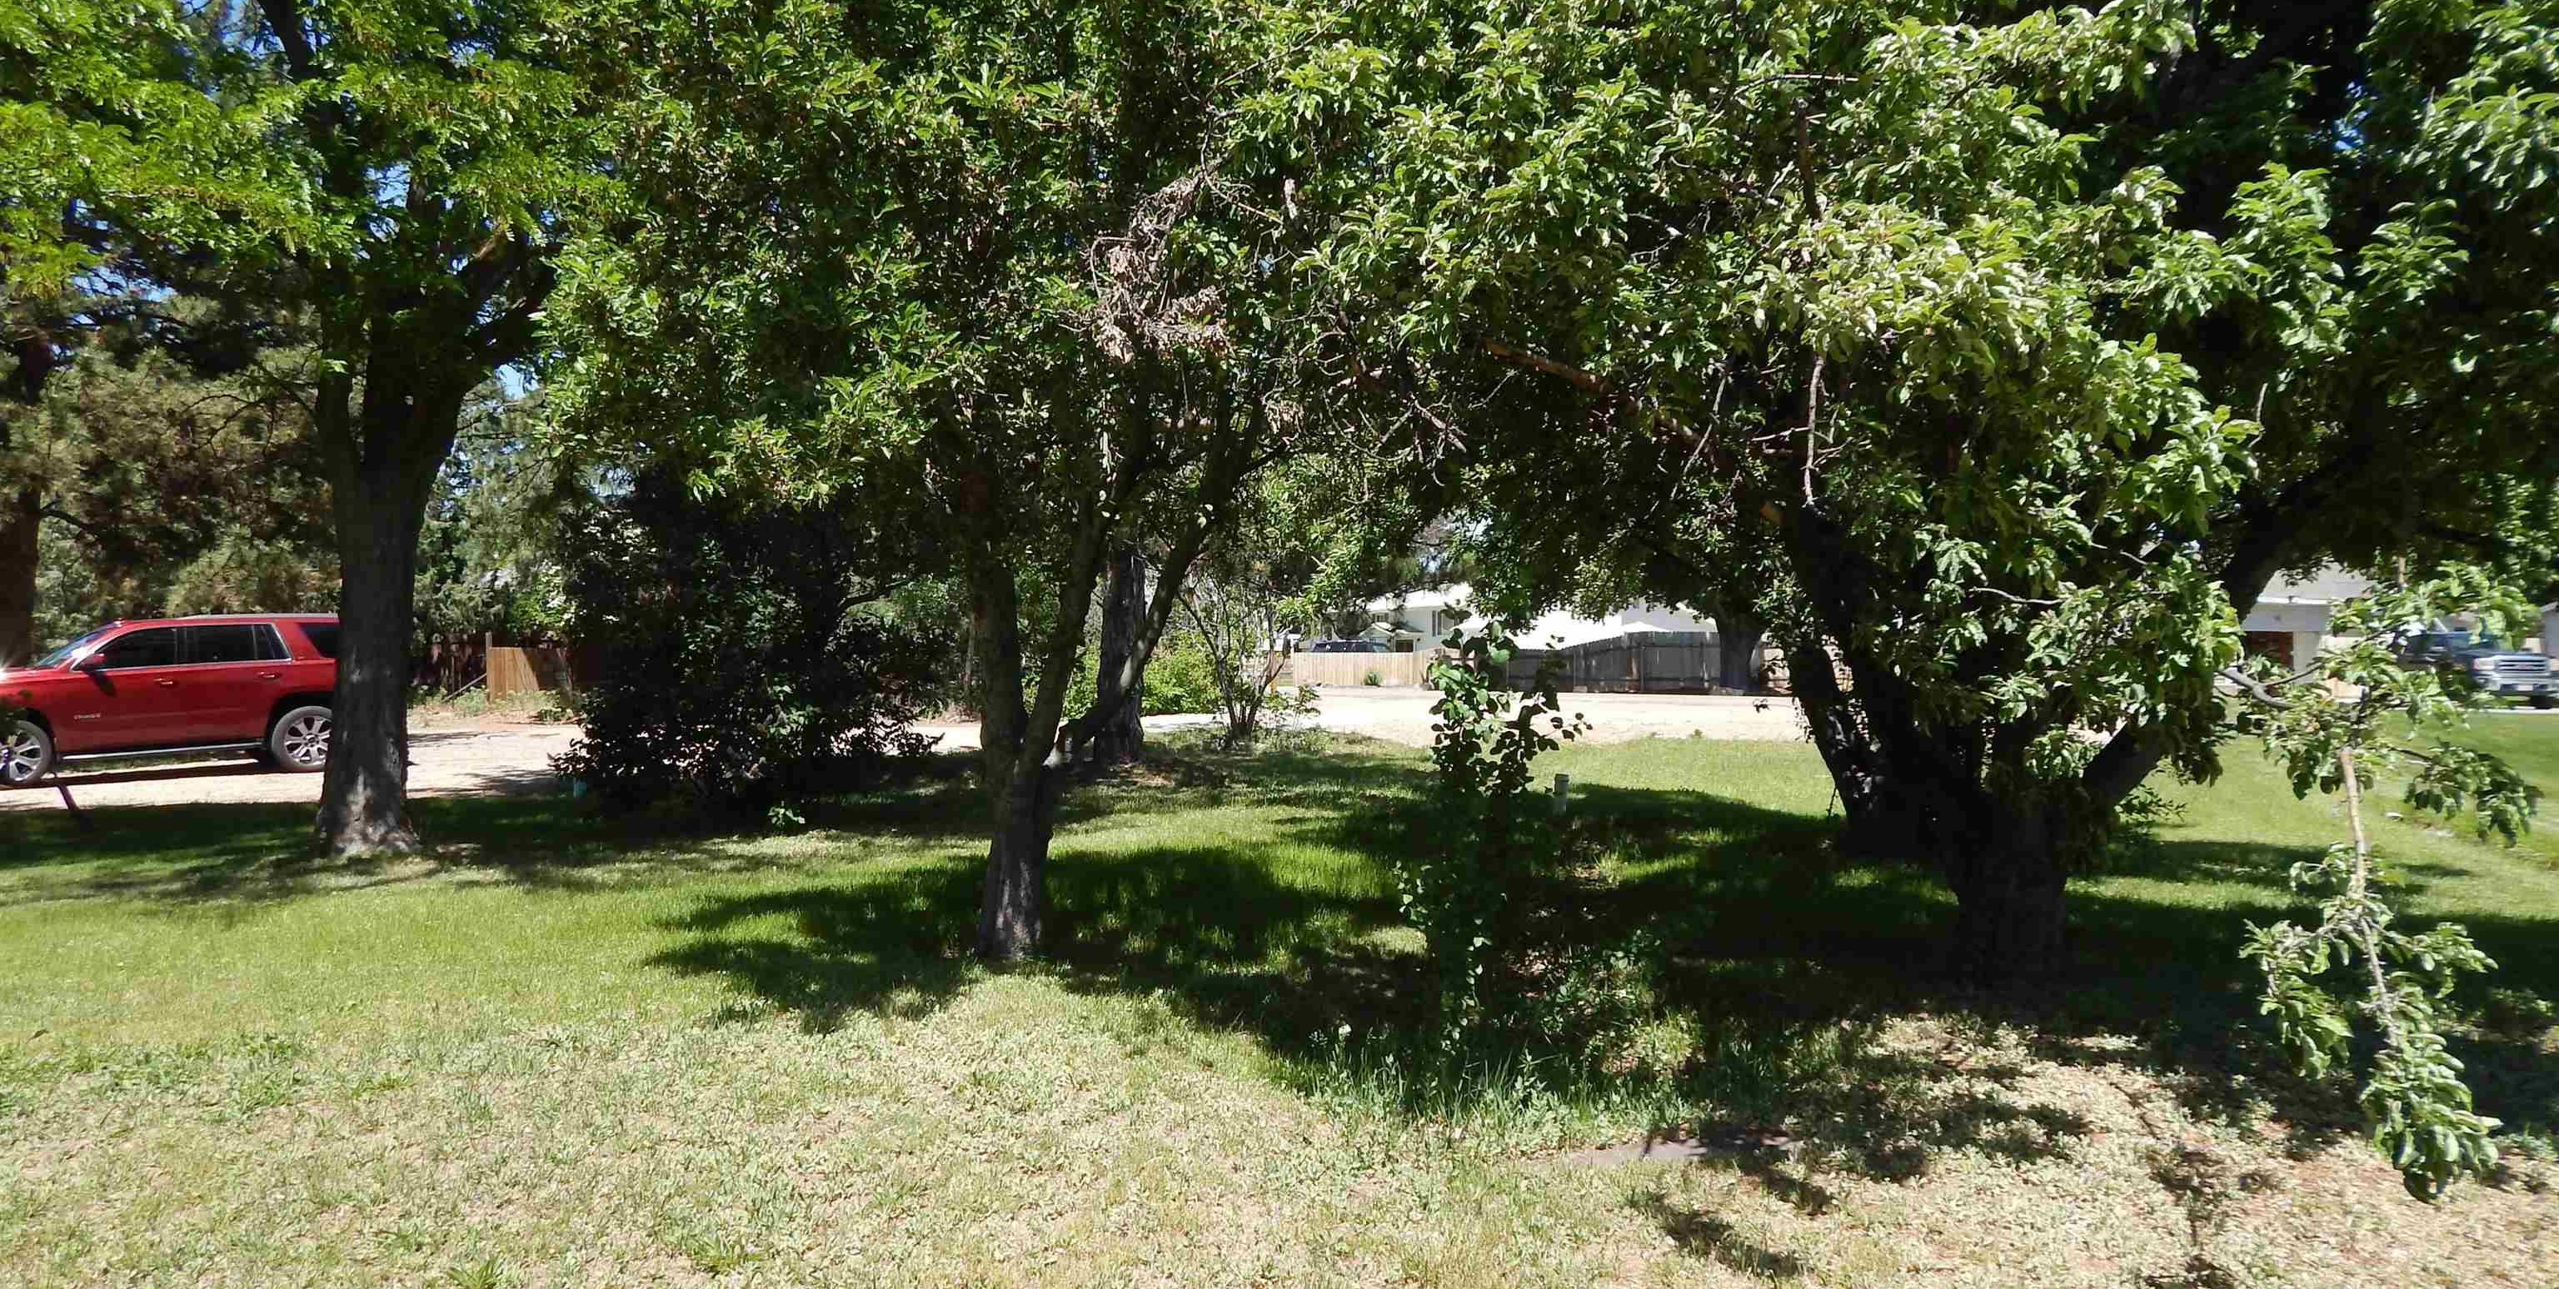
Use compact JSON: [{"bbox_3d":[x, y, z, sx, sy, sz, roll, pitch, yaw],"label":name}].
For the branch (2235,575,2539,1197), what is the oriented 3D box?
[{"bbox_3d":[2.680,0.470,4.150,0.850,1.300,1.500,0,0,17],"label":"branch"}]

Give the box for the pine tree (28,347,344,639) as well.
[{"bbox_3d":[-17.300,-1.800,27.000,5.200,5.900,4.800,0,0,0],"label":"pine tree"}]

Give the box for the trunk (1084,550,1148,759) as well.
[{"bbox_3d":[-2.020,0.100,21.000,0.680,2.800,0.680,0,0,0],"label":"trunk"}]

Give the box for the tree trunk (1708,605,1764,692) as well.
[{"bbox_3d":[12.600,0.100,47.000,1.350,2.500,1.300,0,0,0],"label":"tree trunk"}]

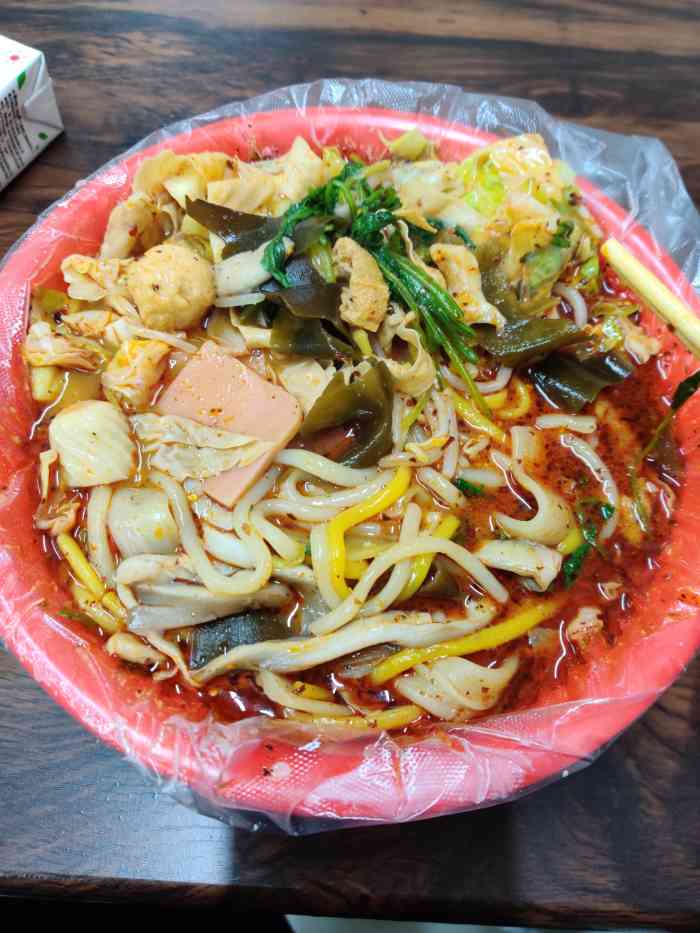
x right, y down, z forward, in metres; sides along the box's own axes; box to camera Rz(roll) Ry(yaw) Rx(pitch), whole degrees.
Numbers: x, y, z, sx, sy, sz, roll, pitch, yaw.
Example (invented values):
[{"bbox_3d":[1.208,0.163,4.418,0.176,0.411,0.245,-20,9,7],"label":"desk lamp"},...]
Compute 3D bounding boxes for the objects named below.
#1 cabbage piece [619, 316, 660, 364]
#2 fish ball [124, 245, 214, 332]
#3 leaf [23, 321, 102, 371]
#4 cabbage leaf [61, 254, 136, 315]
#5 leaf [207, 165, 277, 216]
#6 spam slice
[{"bbox_3d":[0.100,-0.044,0.252,0.015,0.012,0.014,0,63,-3],"label":"cabbage piece"},{"bbox_3d":[-0.060,-0.060,0.244,0.029,0.029,0.029,0,63,-3],"label":"fish ball"},{"bbox_3d":[-0.095,-0.040,0.239,0.027,0.012,0.015,-1,63,-4],"label":"leaf"},{"bbox_3d":[-0.085,-0.061,0.246,0.027,0.013,0.019,-14,64,-10],"label":"cabbage leaf"},{"bbox_3d":[-0.040,-0.101,0.267,0.026,0.014,0.019,9,63,2],"label":"leaf"},{"bbox_3d":[-0.040,-0.013,0.228,0.042,0.006,0.043,26,64,10],"label":"spam slice"}]

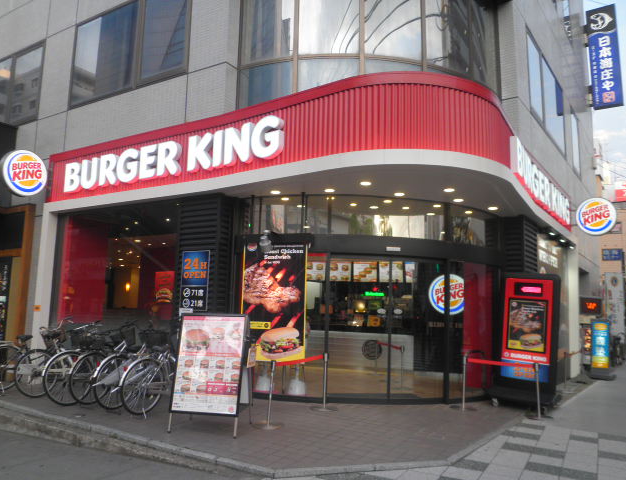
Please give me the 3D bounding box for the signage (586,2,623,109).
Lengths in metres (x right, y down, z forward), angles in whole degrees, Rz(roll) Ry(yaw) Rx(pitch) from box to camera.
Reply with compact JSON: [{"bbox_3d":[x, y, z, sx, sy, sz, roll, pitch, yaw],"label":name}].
[{"bbox_3d":[10.422,-6.480,17.159,0.920,3.850,0.220,-6,-11,37],"label":"signage"}]

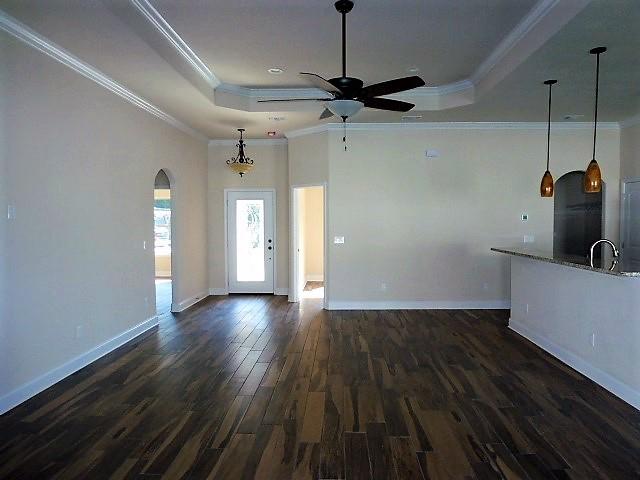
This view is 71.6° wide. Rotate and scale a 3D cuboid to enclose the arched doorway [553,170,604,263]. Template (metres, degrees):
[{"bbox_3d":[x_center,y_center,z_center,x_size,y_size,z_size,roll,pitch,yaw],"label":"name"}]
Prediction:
[{"bbox_3d":[4.254,0.029,7.366,0.820,2.320,0.140,0,3,1],"label":"arched doorway"}]

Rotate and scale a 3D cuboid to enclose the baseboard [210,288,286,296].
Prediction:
[{"bbox_3d":[-1.397,1.043,8.832,1.610,0.137,0.030,0,3,1],"label":"baseboard"}]

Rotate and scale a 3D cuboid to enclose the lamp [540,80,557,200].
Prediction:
[{"bbox_3d":[2.568,-1.122,4.973,0.152,1.287,0.152,0,3,1],"label":"lamp"}]

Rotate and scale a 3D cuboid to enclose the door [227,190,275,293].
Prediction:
[{"bbox_3d":[-1.368,0.071,8.818,0.927,2.050,0.060,0,3,1],"label":"door"}]

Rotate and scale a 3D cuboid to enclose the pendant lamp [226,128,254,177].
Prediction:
[{"bbox_3d":[-1.366,-1.500,7.718,0.500,0.811,0.500,0,3,1],"label":"pendant lamp"}]

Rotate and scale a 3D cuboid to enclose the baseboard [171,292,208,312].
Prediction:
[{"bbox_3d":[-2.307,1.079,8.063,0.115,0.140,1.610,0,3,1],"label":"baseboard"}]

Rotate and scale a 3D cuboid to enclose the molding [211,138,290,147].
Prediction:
[{"bbox_3d":[-1.395,-1.888,8.651,1.610,0.130,0.100,0,3,1],"label":"molding"}]

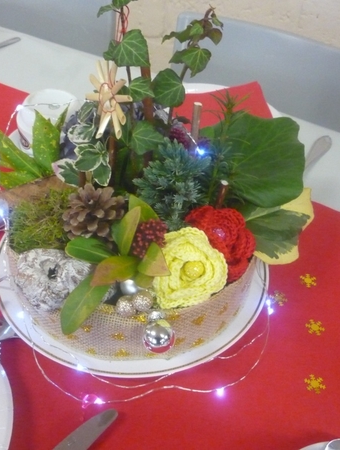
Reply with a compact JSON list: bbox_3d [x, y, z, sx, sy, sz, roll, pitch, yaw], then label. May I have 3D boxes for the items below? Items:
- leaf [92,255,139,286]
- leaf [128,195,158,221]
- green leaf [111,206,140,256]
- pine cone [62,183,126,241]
[{"bbox_3d":[-0.048,0.038,0.440,0.045,0.011,0.024,-27,82,-11],"label":"leaf"},{"bbox_3d":[-0.024,-0.013,0.453,0.024,0.033,0.008,-33,12,-2],"label":"leaf"},{"bbox_3d":[-0.035,0.005,0.428,0.020,0.043,0.010,29,10,9],"label":"green leaf"},{"bbox_3d":[-0.070,-0.012,0.482,0.057,0.051,0.057,-3,68,-8],"label":"pine cone"}]

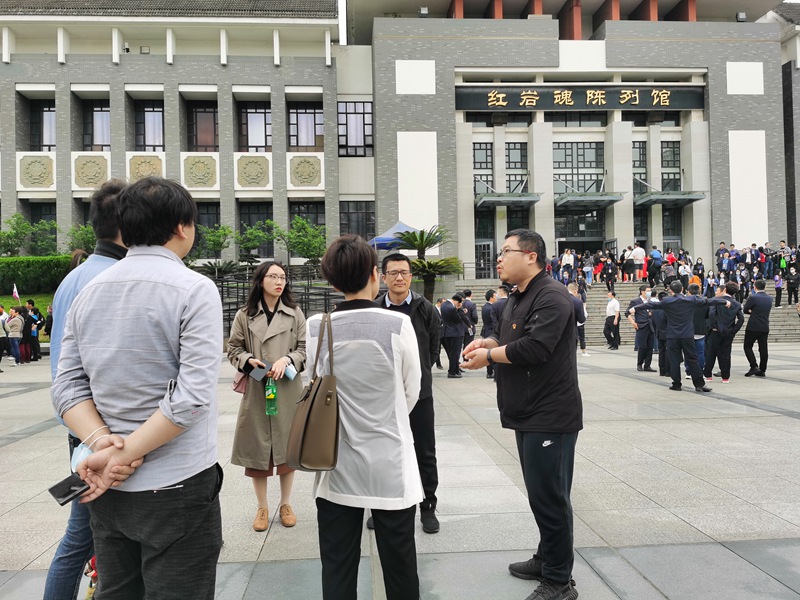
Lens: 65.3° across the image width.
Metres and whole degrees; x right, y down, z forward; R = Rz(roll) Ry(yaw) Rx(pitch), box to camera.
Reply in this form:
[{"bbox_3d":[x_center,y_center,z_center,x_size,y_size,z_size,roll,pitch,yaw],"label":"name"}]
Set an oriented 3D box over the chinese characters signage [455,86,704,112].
[{"bbox_3d":[8.871,-9.843,30.700,12.477,1.221,0.300,-1,-1,-4],"label":"chinese characters signage"}]

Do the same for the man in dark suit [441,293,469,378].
[{"bbox_3d":[1.065,0.697,12.292,0.480,1.670,0.460,-1,-1,-18],"label":"man in dark suit"}]

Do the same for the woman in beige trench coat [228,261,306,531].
[{"bbox_3d":[-0.848,0.597,3.953,0.480,1.672,0.350,-1,-1,-20],"label":"woman in beige trench coat"}]

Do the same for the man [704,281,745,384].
[{"bbox_3d":[5.630,0.549,10.891,0.560,1.727,0.380,-1,-1,-6],"label":"man"}]

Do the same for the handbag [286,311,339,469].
[{"bbox_3d":[-0.309,0.305,2.195,0.140,0.515,0.310,-1,-1,-18],"label":"handbag"}]

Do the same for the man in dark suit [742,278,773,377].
[{"bbox_3d":[6.623,0.526,11.592,0.500,1.760,0.400,-1,-1,0],"label":"man in dark suit"}]

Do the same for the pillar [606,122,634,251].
[{"bbox_3d":[11.359,-4.847,32.105,0.980,8.336,1.050,-1,-1,-3],"label":"pillar"}]

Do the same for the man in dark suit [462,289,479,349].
[{"bbox_3d":[1.459,0.657,13.469,0.470,1.769,0.340,-2,-1,25],"label":"man in dark suit"}]

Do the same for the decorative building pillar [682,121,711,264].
[{"bbox_3d":[14.782,-4.750,31.070,0.894,7.978,0.950,-1,-1,-4],"label":"decorative building pillar"}]

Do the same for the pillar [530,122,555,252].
[{"bbox_3d":[7.259,-4.753,31.855,0.980,8.311,1.050,-1,-1,-3],"label":"pillar"}]

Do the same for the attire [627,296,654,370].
[{"bbox_3d":[4.944,0.667,12.830,0.520,1.521,0.360,-1,-1,-35],"label":"attire"}]

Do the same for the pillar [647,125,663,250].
[{"bbox_3d":[12.801,-4.696,31.225,0.523,7.957,0.420,-1,-1,-4],"label":"pillar"}]

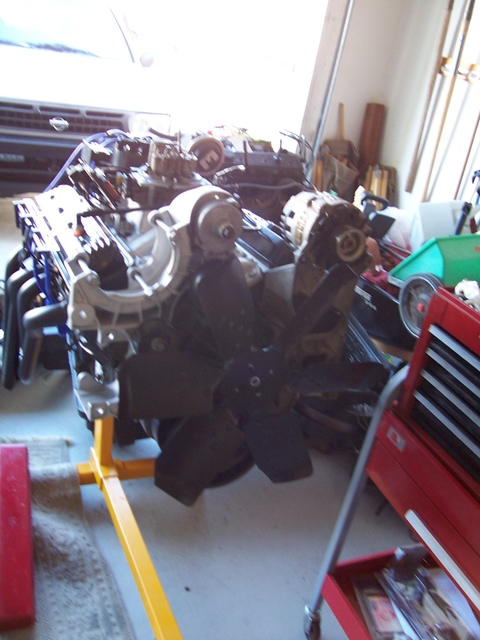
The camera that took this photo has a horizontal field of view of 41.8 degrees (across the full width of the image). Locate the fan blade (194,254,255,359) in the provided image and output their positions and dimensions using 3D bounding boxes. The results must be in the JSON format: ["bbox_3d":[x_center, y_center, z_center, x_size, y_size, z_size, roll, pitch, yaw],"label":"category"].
[{"bbox_3d":[-0.010,-0.019,0.972,0.035,0.171,0.108,10,45,37],"label":"fan blade"}]

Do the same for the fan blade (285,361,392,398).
[{"bbox_3d":[0.174,0.112,1.138,0.171,0.108,0.035,-2,57,-27],"label":"fan blade"}]

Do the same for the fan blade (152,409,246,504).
[{"bbox_3d":[-0.071,0.234,1.077,0.108,0.171,0.035,36,7,-6],"label":"fan blade"}]

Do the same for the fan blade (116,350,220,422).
[{"bbox_3d":[-0.113,0.106,0.986,0.171,0.108,0.035,-2,-3,-27],"label":"fan blade"}]

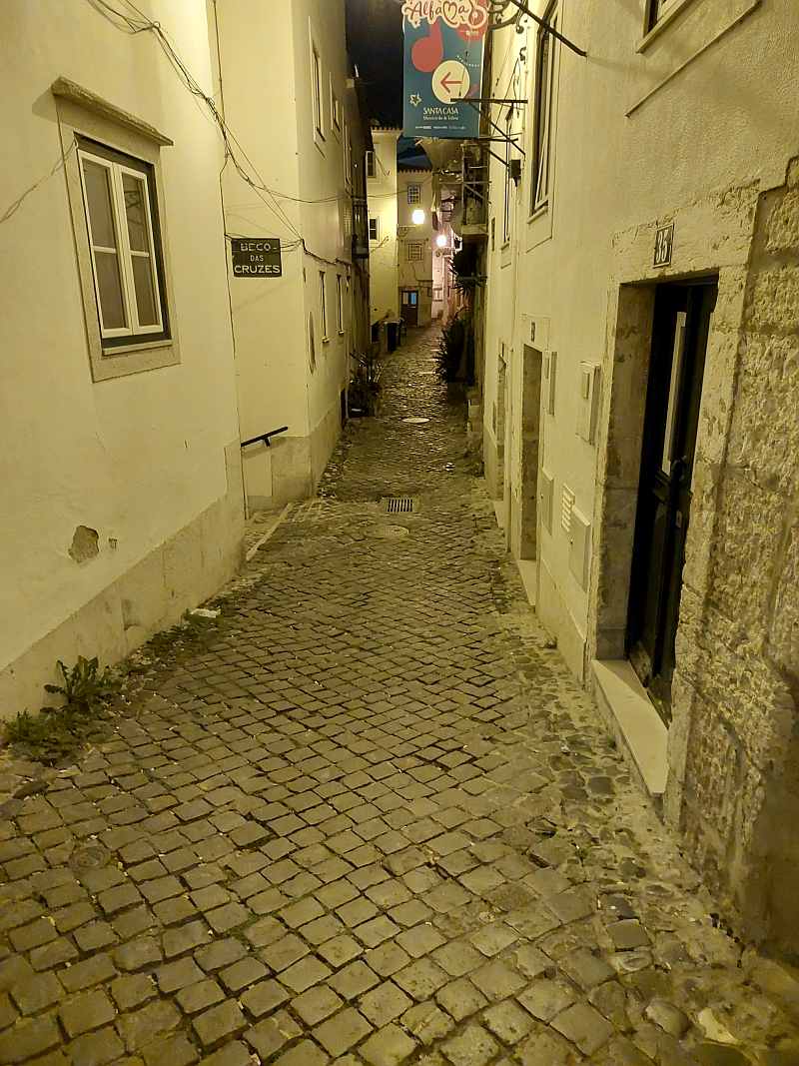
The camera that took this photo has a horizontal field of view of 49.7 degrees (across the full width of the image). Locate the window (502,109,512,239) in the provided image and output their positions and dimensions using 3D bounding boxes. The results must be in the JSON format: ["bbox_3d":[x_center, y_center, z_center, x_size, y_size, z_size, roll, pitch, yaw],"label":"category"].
[{"bbox_3d":[1.154,-3.791,9.163,0.150,1.360,0.970,0,15,2],"label":"window"}]

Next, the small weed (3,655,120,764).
[{"bbox_3d":[-1.668,0.822,4.255,0.500,0.240,0.850,2,15,7],"label":"small weed"}]

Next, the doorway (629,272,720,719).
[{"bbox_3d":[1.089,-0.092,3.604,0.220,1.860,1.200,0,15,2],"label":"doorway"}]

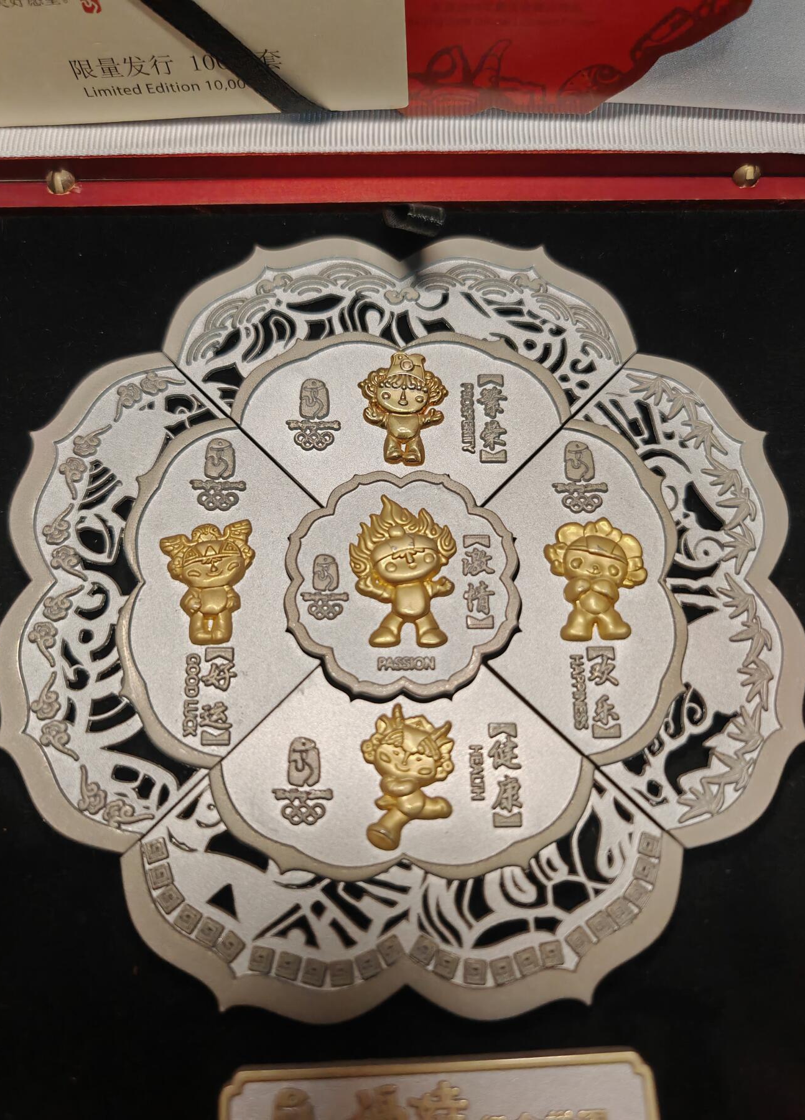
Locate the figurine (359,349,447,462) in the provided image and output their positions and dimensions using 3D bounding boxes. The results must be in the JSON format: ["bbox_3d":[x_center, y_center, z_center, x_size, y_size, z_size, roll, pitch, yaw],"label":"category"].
[{"bbox_3d":[0.000,-0.039,0.221,0.022,0.004,0.032,0,74,-1],"label":"figurine"}]

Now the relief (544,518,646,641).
[{"bbox_3d":[0.046,0.004,0.209,0.022,0.004,0.031,0,74,-1],"label":"relief"}]

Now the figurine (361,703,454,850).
[{"bbox_3d":[0.001,0.048,0.195,0.020,0.004,0.032,0,74,-1],"label":"figurine"}]

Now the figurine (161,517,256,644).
[{"bbox_3d":[-0.046,0.005,0.207,0.021,0.004,0.031,0,74,-1],"label":"figurine"}]

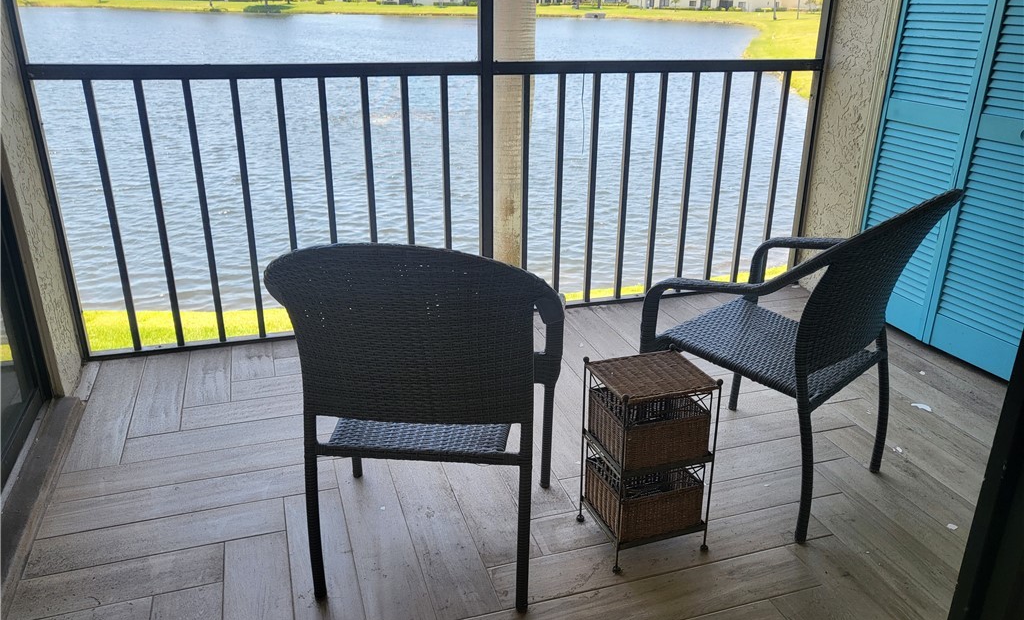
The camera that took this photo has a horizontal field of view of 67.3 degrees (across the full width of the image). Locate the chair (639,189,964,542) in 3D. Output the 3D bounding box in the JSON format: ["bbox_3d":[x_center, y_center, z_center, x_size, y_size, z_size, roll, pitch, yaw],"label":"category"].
[{"bbox_3d":[0.786,0.067,2.101,0.600,0.890,0.635,-19,29,-40],"label":"chair"}]

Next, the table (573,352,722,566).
[{"bbox_3d":[0.338,0.360,1.916,0.265,0.477,0.225,-7,23,-18],"label":"table"}]

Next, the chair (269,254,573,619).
[{"bbox_3d":[-0.193,0.187,1.783,0.600,0.890,0.635,2,22,4],"label":"chair"}]

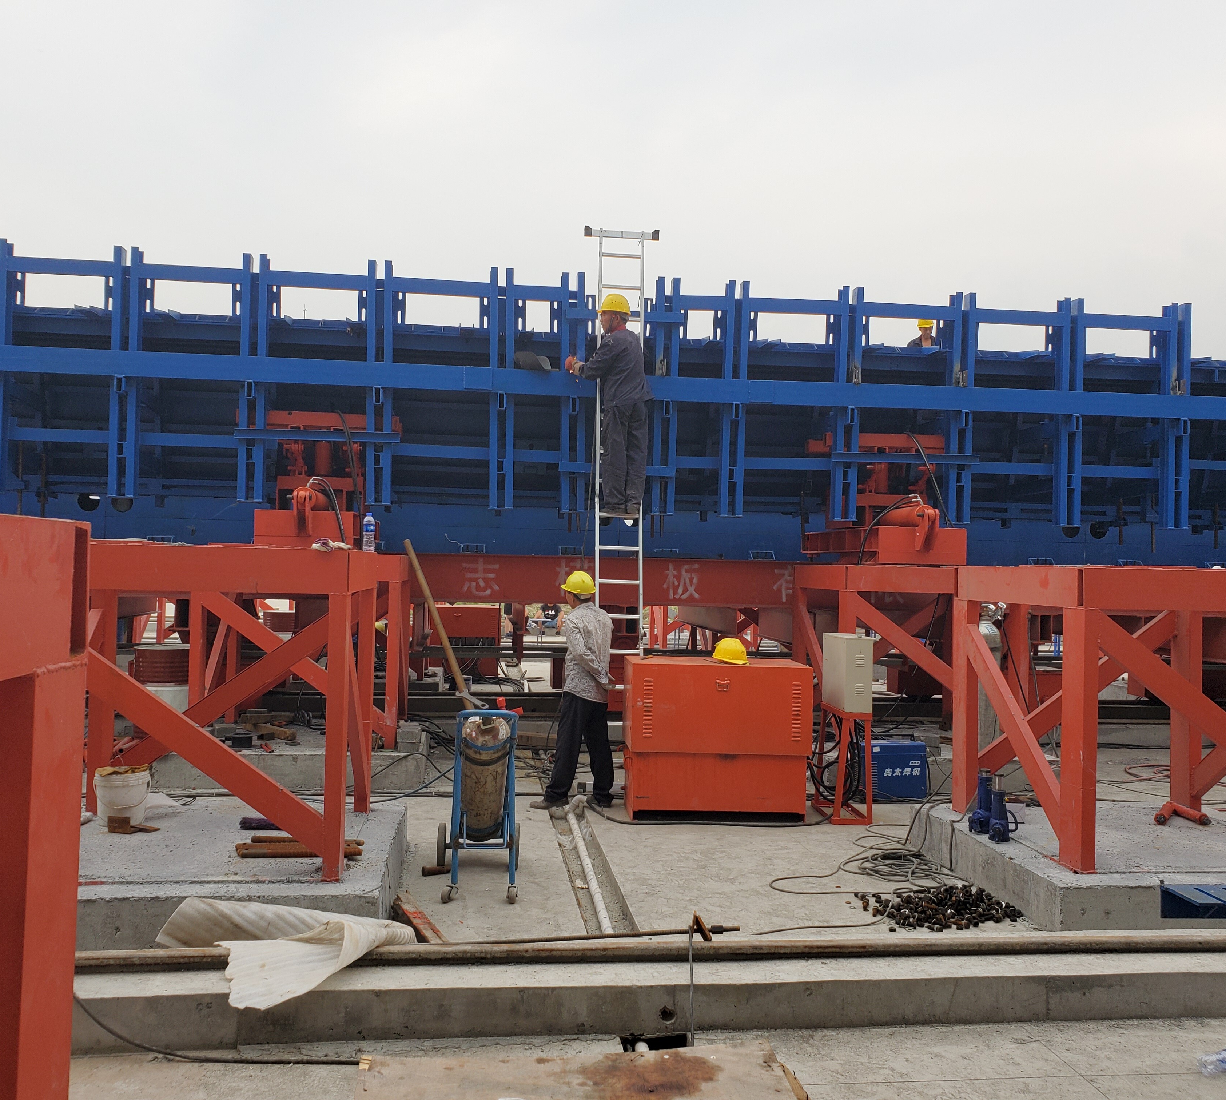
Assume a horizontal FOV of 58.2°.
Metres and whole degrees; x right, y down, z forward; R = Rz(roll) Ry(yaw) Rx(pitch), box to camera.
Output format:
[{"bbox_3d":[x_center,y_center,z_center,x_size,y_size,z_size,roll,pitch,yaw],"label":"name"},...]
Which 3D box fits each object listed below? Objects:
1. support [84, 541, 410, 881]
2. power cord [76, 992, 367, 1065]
[{"bbox_3d":[-2.201,0.788,5.962,1.654,1.572,1.558,1,-1,-7],"label":"support"},{"bbox_3d":[-1.346,1.606,3.708,0.985,0.214,0.177,1,-1,-7],"label":"power cord"}]

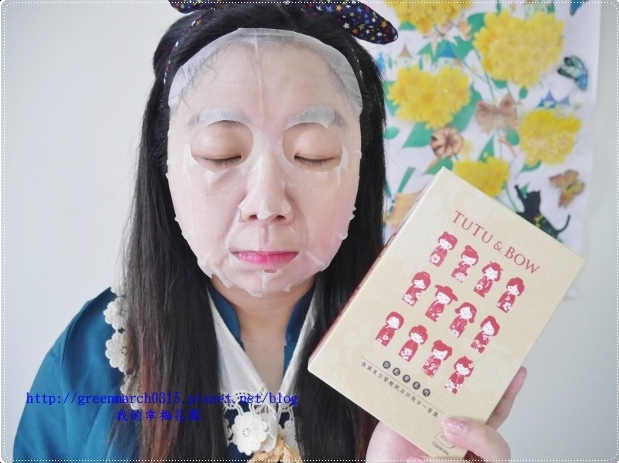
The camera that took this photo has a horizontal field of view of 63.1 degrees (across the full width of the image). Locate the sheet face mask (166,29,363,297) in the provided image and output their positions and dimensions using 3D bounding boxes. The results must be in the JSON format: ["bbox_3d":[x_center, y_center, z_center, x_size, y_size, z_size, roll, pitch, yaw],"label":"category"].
[{"bbox_3d":[-0.032,-0.048,0.360,0.145,0.190,0.085,0,10,-5],"label":"sheet face mask"}]

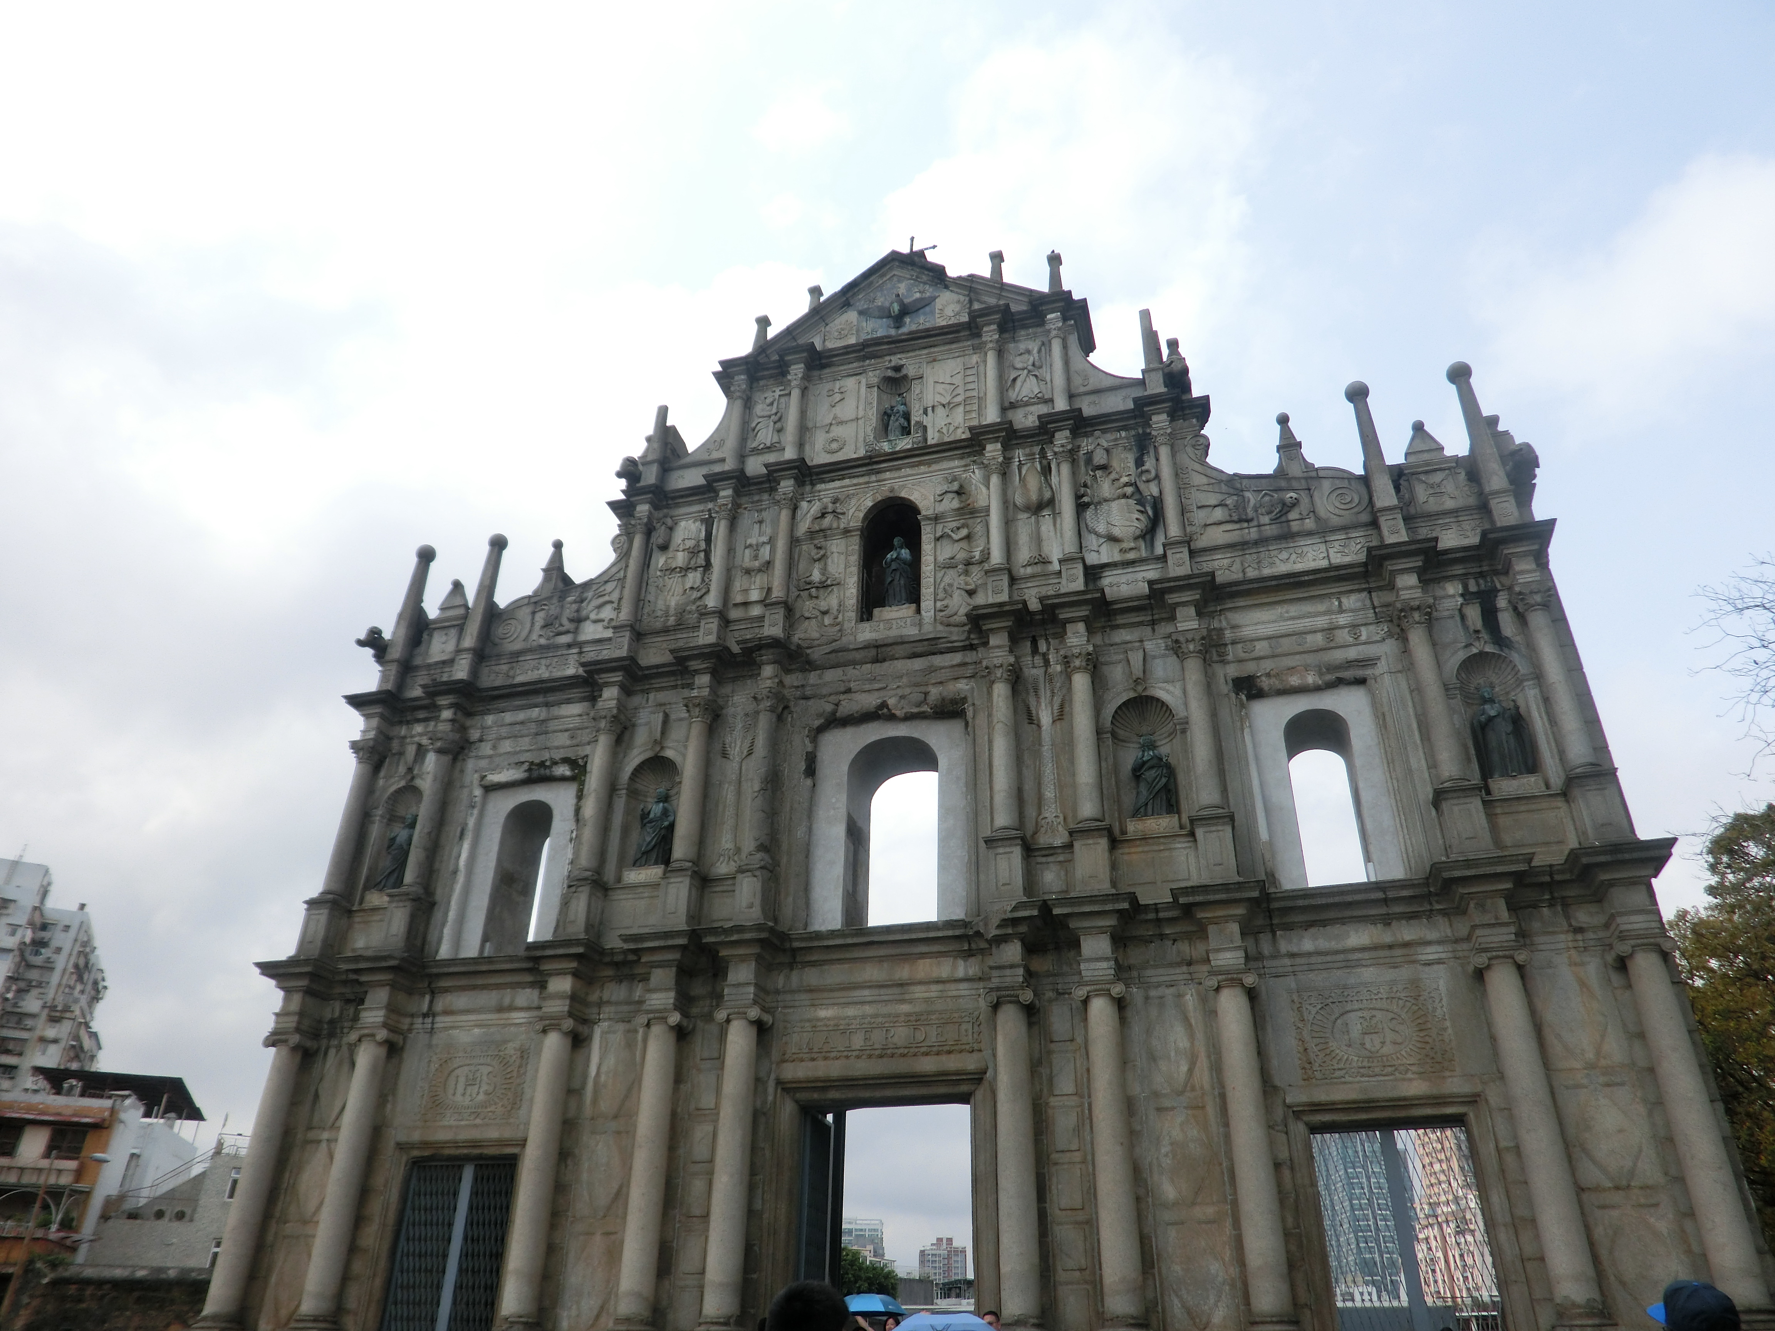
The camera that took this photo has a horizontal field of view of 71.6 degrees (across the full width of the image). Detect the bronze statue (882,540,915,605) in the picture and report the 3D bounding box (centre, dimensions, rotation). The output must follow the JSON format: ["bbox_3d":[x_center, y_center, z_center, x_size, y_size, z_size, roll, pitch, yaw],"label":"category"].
[{"bbox_3d":[0.222,-2.003,25.545,0.660,1.750,0.550,-8,-31,14],"label":"bronze statue"}]

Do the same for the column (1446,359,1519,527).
[{"bbox_3d":[10.873,-3.941,22.509,0.524,4.161,0.524,-8,-31,14],"label":"column"}]

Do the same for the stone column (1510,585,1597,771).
[{"bbox_3d":[10.347,0.191,19.000,0.515,3.193,0.515,-8,-30,14],"label":"stone column"}]

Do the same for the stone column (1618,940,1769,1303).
[{"bbox_3d":[10.354,5.822,15.591,0.740,4.660,0.740,-8,-32,15],"label":"stone column"}]

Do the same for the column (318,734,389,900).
[{"bbox_3d":[-11.072,3.168,25.528,0.627,3.454,0.627,-8,-31,14],"label":"column"}]

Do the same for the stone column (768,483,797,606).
[{"bbox_3d":[-2.212,-2.592,26.222,0.445,2.964,0.445,0,-30,0],"label":"stone column"}]

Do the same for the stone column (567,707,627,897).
[{"bbox_3d":[-5.548,2.584,23.558,0.620,3.520,0.600,-8,-31,14],"label":"stone column"}]

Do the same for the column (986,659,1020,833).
[{"bbox_3d":[2.088,1.383,22.107,0.616,3.420,0.616,-8,-31,14],"label":"column"}]

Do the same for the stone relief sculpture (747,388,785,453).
[{"bbox_3d":[-2.666,-5.536,27.630,0.804,1.789,0.200,-8,-32,15],"label":"stone relief sculpture"}]

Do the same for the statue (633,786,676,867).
[{"bbox_3d":[-4.319,2.999,22.888,0.690,1.658,0.536,-8,-30,14],"label":"statue"}]

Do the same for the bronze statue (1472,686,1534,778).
[{"bbox_3d":[10.096,1.128,20.275,0.821,1.790,0.547,-8,-31,14],"label":"bronze statue"}]

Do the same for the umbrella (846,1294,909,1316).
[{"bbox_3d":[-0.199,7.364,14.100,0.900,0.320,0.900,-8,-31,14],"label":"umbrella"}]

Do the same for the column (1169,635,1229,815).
[{"bbox_3d":[5.289,1.017,20.813,0.570,3.400,0.570,-8,-31,14],"label":"column"}]

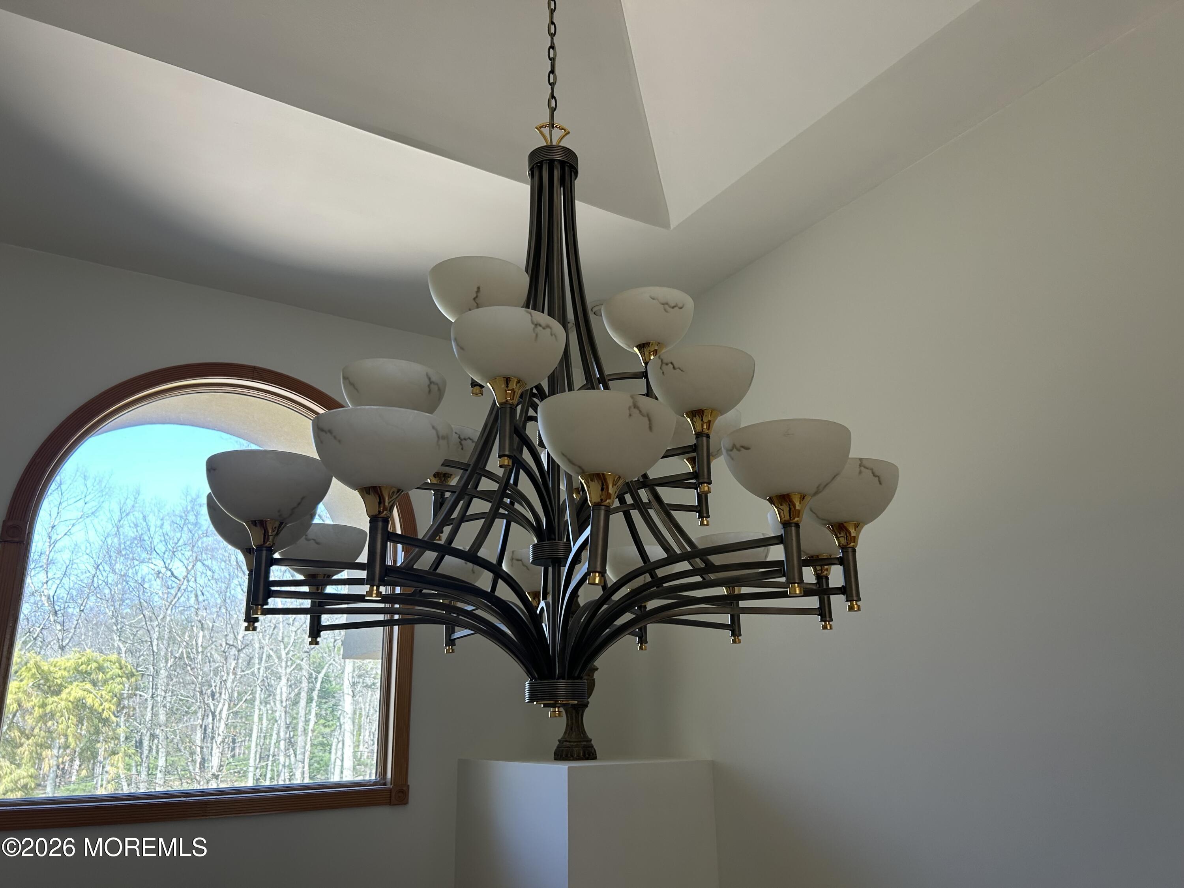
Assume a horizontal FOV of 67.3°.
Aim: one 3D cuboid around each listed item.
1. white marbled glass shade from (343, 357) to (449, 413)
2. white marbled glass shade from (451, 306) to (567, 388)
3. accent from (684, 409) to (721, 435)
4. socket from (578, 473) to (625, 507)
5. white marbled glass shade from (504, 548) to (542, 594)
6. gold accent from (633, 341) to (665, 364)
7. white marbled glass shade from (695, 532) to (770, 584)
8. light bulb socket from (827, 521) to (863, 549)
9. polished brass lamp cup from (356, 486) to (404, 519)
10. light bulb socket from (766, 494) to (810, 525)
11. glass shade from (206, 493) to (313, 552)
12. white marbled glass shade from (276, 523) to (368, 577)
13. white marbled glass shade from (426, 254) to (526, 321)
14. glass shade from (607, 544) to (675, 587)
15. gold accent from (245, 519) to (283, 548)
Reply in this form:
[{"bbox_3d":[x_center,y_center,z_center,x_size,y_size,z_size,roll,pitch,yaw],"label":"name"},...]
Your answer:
[{"bbox_3d":[-0.405,-0.085,1.813,0.211,0.105,0.211,-1,-18,0],"label":"white marbled glass shade"},{"bbox_3d":[-0.145,-0.144,1.507,0.196,0.097,0.196,1,-18,-6],"label":"white marbled glass shade"},{"bbox_3d":[0.201,-0.036,1.633,0.066,0.043,0.066,-4,-18,7],"label":"accent"},{"bbox_3d":[0.015,0.070,1.307,0.070,0.041,0.070,-1,-18,0],"label":"socket"},{"bbox_3d":[-0.129,0.334,2.274,0.196,0.097,0.196,0,-18,-3],"label":"white marbled glass shade"},{"bbox_3d":[0.130,-0.201,2.003,0.070,0.041,0.070,-1,-18,0],"label":"gold accent"},{"bbox_3d":[0.330,0.278,2.112,0.196,0.097,0.196,-4,-18,8],"label":"white marbled glass shade"},{"bbox_3d":[0.476,0.172,1.664,0.070,0.041,0.070,-1,-18,0],"label":"light bulb socket"},{"bbox_3d":[-0.321,0.092,1.350,0.070,0.041,0.070,-1,-18,0],"label":"polished brass lamp cup"},{"bbox_3d":[0.323,0.108,1.450,0.070,0.041,0.070,-1,-18,0],"label":"light bulb socket"},{"bbox_3d":[-0.666,0.165,1.787,0.211,0.105,0.211,-1,-18,0],"label":"glass shade"},{"bbox_3d":[-0.589,0.242,1.933,0.196,0.097,0.196,4,-18,-16],"label":"white marbled glass shade"},{"bbox_3d":[-0.240,-0.300,1.894,0.211,0.105,0.211,-1,-18,0],"label":"white marbled glass shade"},{"bbox_3d":[0.141,0.359,2.494,0.211,0.105,0.211,-1,-18,0],"label":"glass shade"},{"bbox_3d":[-0.523,0.145,1.426,0.066,0.043,0.066,5,-19,-20],"label":"gold accent"}]

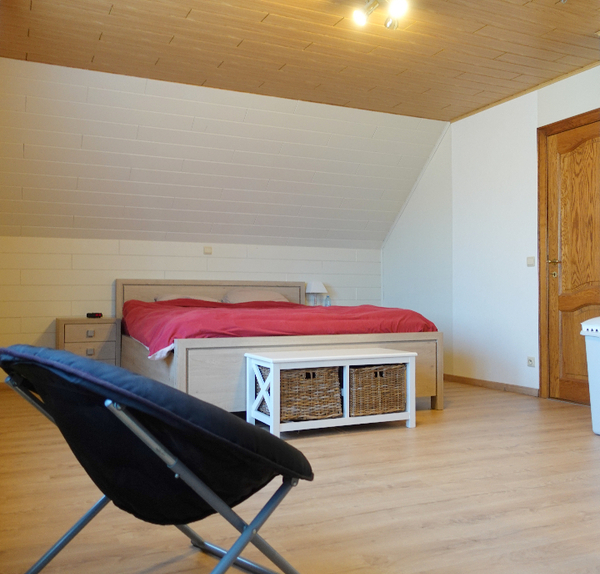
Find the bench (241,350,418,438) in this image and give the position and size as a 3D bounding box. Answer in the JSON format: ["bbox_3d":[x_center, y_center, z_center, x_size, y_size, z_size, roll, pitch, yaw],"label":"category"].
[{"bbox_3d":[0.188,0.615,3.539,0.930,0.448,0.414,1,-1,-25],"label":"bench"}]

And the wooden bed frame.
[{"bbox_3d":[-0.321,0.396,4.771,1.866,0.934,2.213,1,-1,-25],"label":"wooden bed frame"}]

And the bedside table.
[{"bbox_3d":[-1.814,0.573,5.140,0.482,0.593,0.400,1,-1,-24],"label":"bedside table"}]

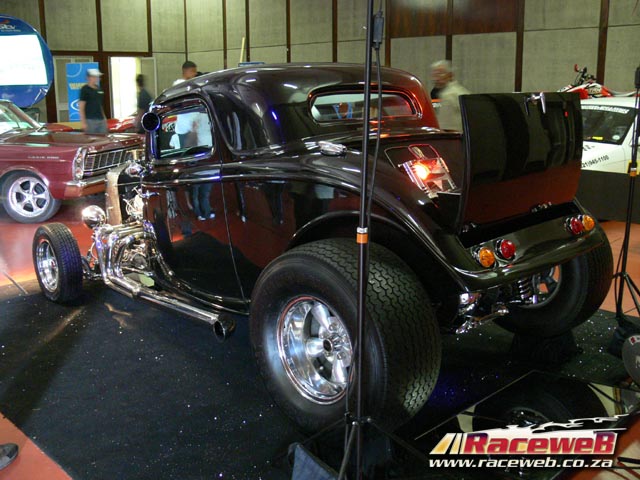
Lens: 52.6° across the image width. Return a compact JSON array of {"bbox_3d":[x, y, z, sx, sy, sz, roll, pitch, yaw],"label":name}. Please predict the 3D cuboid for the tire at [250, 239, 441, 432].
[{"bbox_3d":[0.082,0.407,2.613,0.347,0.825,0.825,-12,16,-44],"label":"tire"}]

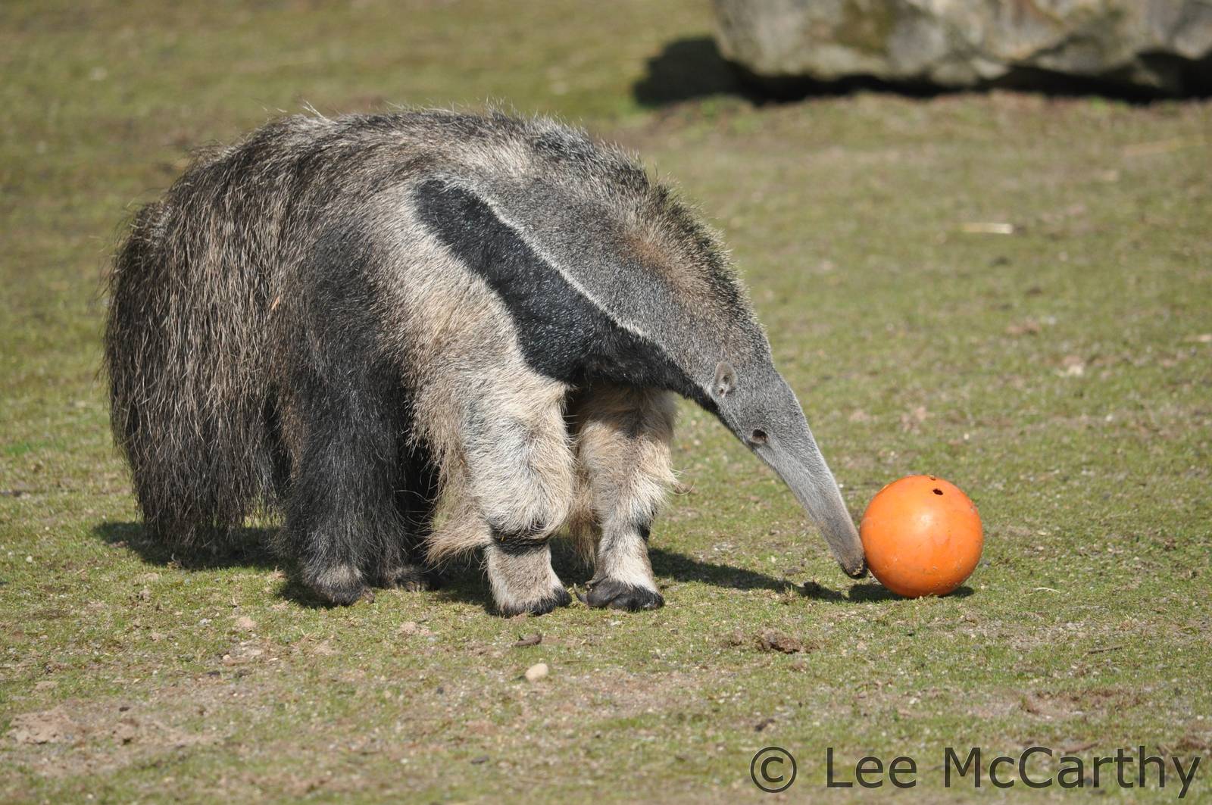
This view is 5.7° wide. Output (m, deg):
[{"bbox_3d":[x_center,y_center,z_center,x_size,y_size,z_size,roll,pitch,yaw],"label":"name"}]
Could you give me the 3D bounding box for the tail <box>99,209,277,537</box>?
[{"bbox_3d":[-0.597,-0.043,17.486,0.270,0.475,0.190,5,8,36],"label":"tail"}]

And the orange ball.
[{"bbox_3d":[0.440,0.186,16.886,0.170,0.170,0.170,0,6,0],"label":"orange ball"}]

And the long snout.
[{"bbox_3d":[0.299,0.153,16.886,0.064,0.212,0.068,-8,-26,-50],"label":"long snout"}]

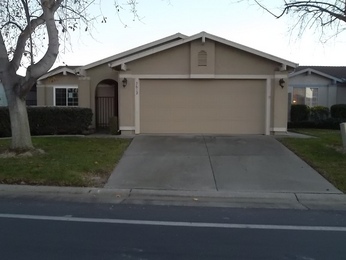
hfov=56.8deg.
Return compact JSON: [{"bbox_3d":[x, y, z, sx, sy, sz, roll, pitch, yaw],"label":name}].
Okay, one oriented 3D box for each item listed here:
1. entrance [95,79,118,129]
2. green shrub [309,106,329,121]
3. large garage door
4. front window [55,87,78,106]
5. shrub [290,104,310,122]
[{"bbox_3d":[-2.813,-1.075,13.600,1.050,2.200,0.300,0,5,2],"label":"entrance"},{"bbox_3d":[7.516,-0.783,16.500,0.980,0.880,0.900,0,5,2],"label":"green shrub"},{"bbox_3d":[1.177,-0.914,12.350,4.880,2.130,0.100,0,5,2],"label":"large garage door"},{"bbox_3d":[-6.066,-1.915,18.300,1.420,1.130,0.120,0,5,2],"label":"front window"},{"bbox_3d":[6.492,-0.789,16.300,0.980,1.000,0.950,0,5,2],"label":"shrub"}]

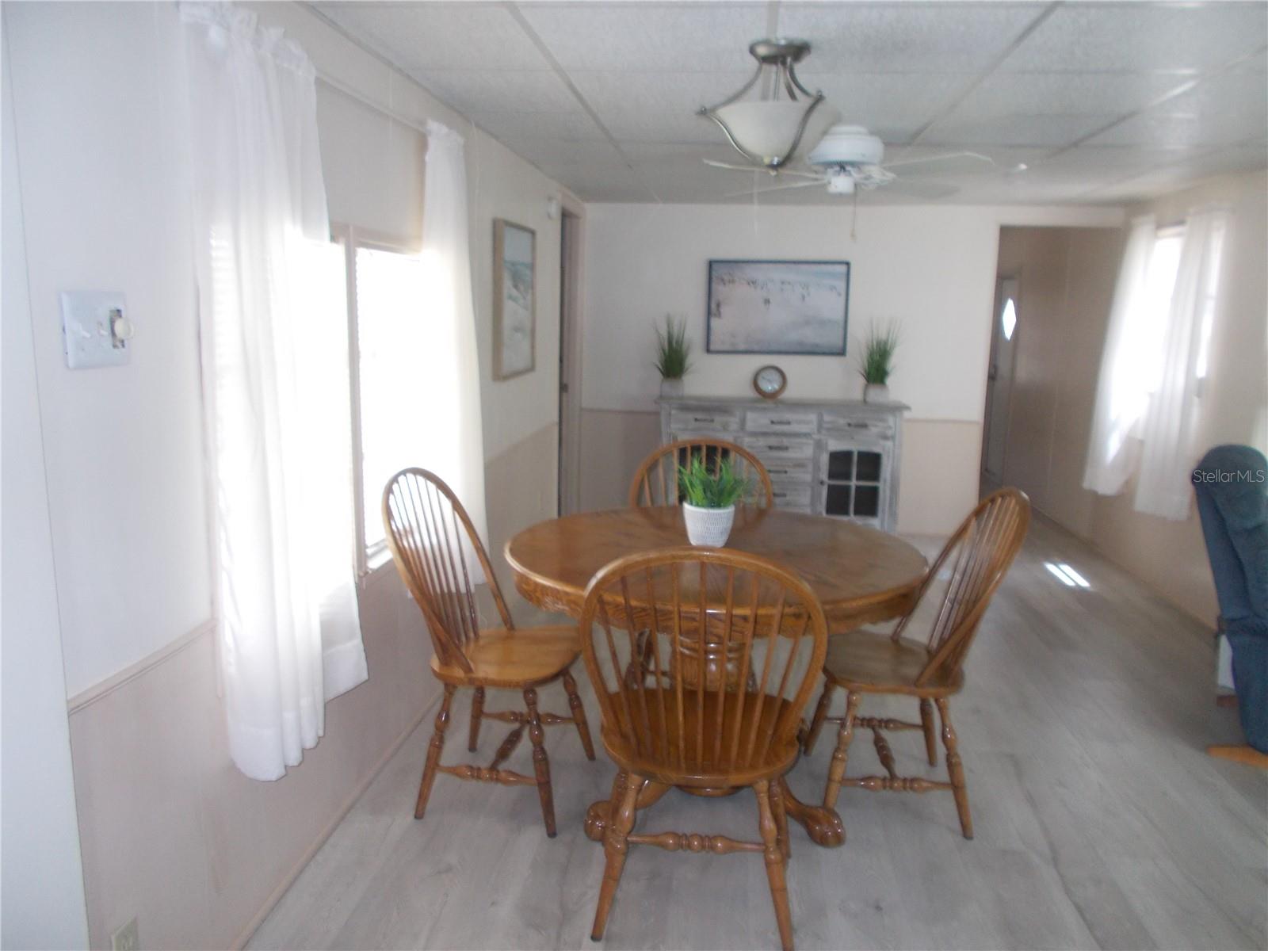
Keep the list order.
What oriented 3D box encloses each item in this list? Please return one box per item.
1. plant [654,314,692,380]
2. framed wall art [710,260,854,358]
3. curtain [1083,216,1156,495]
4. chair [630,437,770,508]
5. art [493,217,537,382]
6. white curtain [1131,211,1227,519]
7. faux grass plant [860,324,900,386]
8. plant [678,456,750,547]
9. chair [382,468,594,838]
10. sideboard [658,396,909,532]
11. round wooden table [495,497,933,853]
[{"bbox_3d":[0.252,-0.835,6.207,0.239,0.428,0.225,2,10,6],"label":"plant"},{"bbox_3d":[0.953,-1.110,6.312,0.918,0.613,0.029,2,10,6],"label":"framed wall art"},{"bbox_3d":[2.813,-0.670,5.525,0.131,1.573,0.507,2,10,6],"label":"curtain"},{"bbox_3d":[0.228,0.381,3.458,0.529,0.980,0.573,2,10,6],"label":"chair"},{"bbox_3d":[-0.572,-0.844,4.609,0.045,0.715,0.650,2,10,6],"label":"art"},{"bbox_3d":[2.746,-0.533,4.786,0.131,1.537,0.536,2,10,6],"label":"white curtain"},{"bbox_3d":[1.552,-0.773,6.007,0.245,0.400,0.220,2,10,6],"label":"faux grass plant"},{"bbox_3d":[0.241,0.078,2.886,0.210,0.265,0.200,2,10,6],"label":"plant"},{"bbox_3d":[-0.432,0.472,2.862,0.573,0.980,0.529,3,10,10],"label":"chair"},{"bbox_3d":[0.938,-0.044,6.224,1.555,0.905,0.410,2,10,6],"label":"sideboard"},{"bbox_3d":[0.233,0.594,2.910,1.235,0.765,1.235,1,10,0],"label":"round wooden table"}]

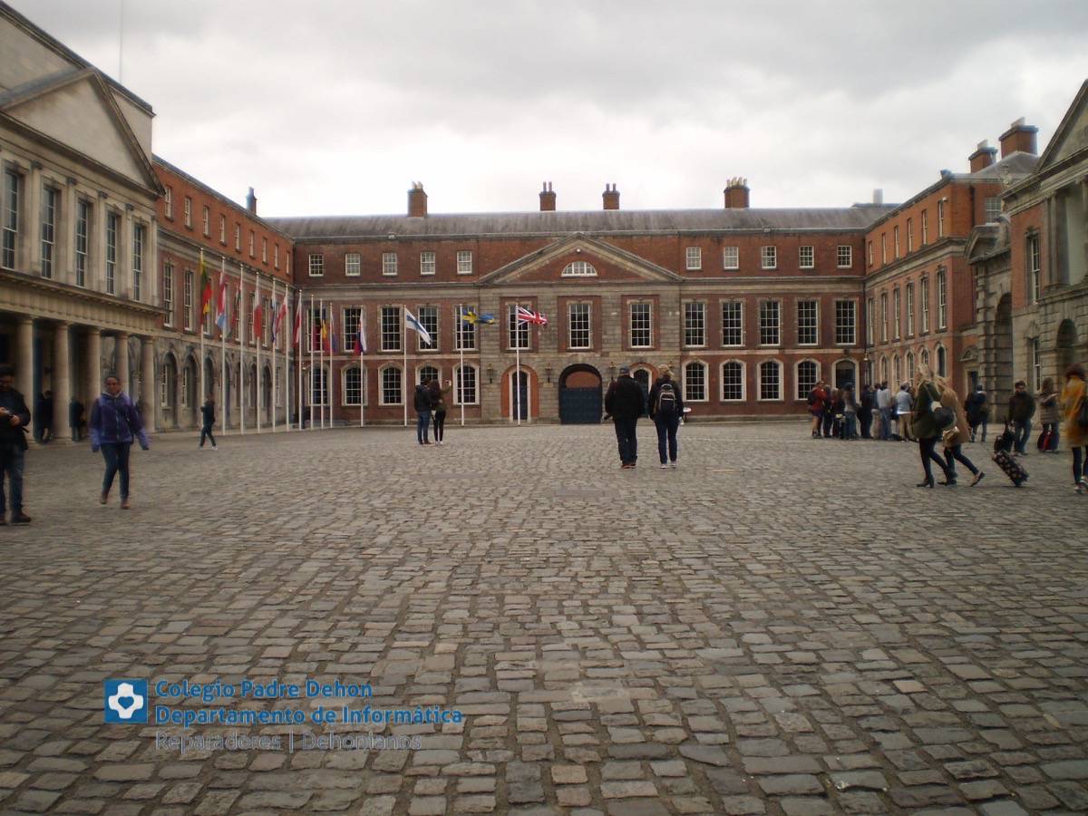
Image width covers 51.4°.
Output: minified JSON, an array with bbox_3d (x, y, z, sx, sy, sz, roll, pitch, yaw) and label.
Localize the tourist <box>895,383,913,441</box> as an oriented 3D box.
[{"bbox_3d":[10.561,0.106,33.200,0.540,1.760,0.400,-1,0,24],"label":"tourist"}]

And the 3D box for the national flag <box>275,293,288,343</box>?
[{"bbox_3d":[-14.475,-4.975,62.400,0.750,2.550,0.400,-1,0,2],"label":"national flag"}]

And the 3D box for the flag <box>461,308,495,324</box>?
[{"bbox_3d":[-4.292,-5.991,74.400,2.250,1.080,0.350,-1,0,2],"label":"flag"}]

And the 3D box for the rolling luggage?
[{"bbox_3d":[6.679,0.863,16.200,0.240,0.560,0.360,-44,0,0],"label":"rolling luggage"}]

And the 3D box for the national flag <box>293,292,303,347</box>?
[{"bbox_3d":[-13.988,-4.895,64.300,0.580,2.900,0.400,-1,0,2],"label":"national flag"}]

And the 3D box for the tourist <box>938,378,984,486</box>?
[{"bbox_3d":[6.062,0.337,16.500,0.700,1.620,0.520,-1,0,5],"label":"tourist"}]

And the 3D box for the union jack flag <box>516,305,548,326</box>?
[{"bbox_3d":[-0.781,-6.070,75.000,2.100,1.350,0.500,-1,0,2],"label":"union jack flag"}]

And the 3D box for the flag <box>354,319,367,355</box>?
[{"bbox_3d":[-12.169,-4.898,75.000,0.800,2.600,0.400,-1,0,2],"label":"flag"}]

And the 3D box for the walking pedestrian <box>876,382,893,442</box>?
[{"bbox_3d":[9.929,0.093,33.000,0.470,1.720,0.360,-1,0,28],"label":"walking pedestrian"}]

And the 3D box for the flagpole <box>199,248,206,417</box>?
[{"bbox_3d":[-14.349,-2.727,47.600,0.130,8.000,0.130,-1,0,2],"label":"flagpole"}]

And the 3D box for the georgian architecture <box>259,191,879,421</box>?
[{"bbox_3d":[2.712,-7.559,84.969,42.500,17.400,12.500,-1,0,2],"label":"georgian architecture"}]

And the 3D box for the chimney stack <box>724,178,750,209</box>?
[{"bbox_3d":[14.388,-16.013,84.500,1.900,2.350,1.700,-1,0,2],"label":"chimney stack"}]

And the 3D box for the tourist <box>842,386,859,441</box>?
[{"bbox_3d":[9.479,0.140,35.000,0.380,1.720,0.460,-1,0,-39],"label":"tourist"}]

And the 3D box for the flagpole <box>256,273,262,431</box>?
[{"bbox_3d":[-14.318,-2.758,56.800,0.120,8.100,0.120,-1,0,2],"label":"flagpole"}]

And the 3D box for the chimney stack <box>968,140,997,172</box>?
[{"bbox_3d":[27.631,-15.790,71.113,0.900,2.000,2.600,-1,0,2],"label":"chimney stack"}]

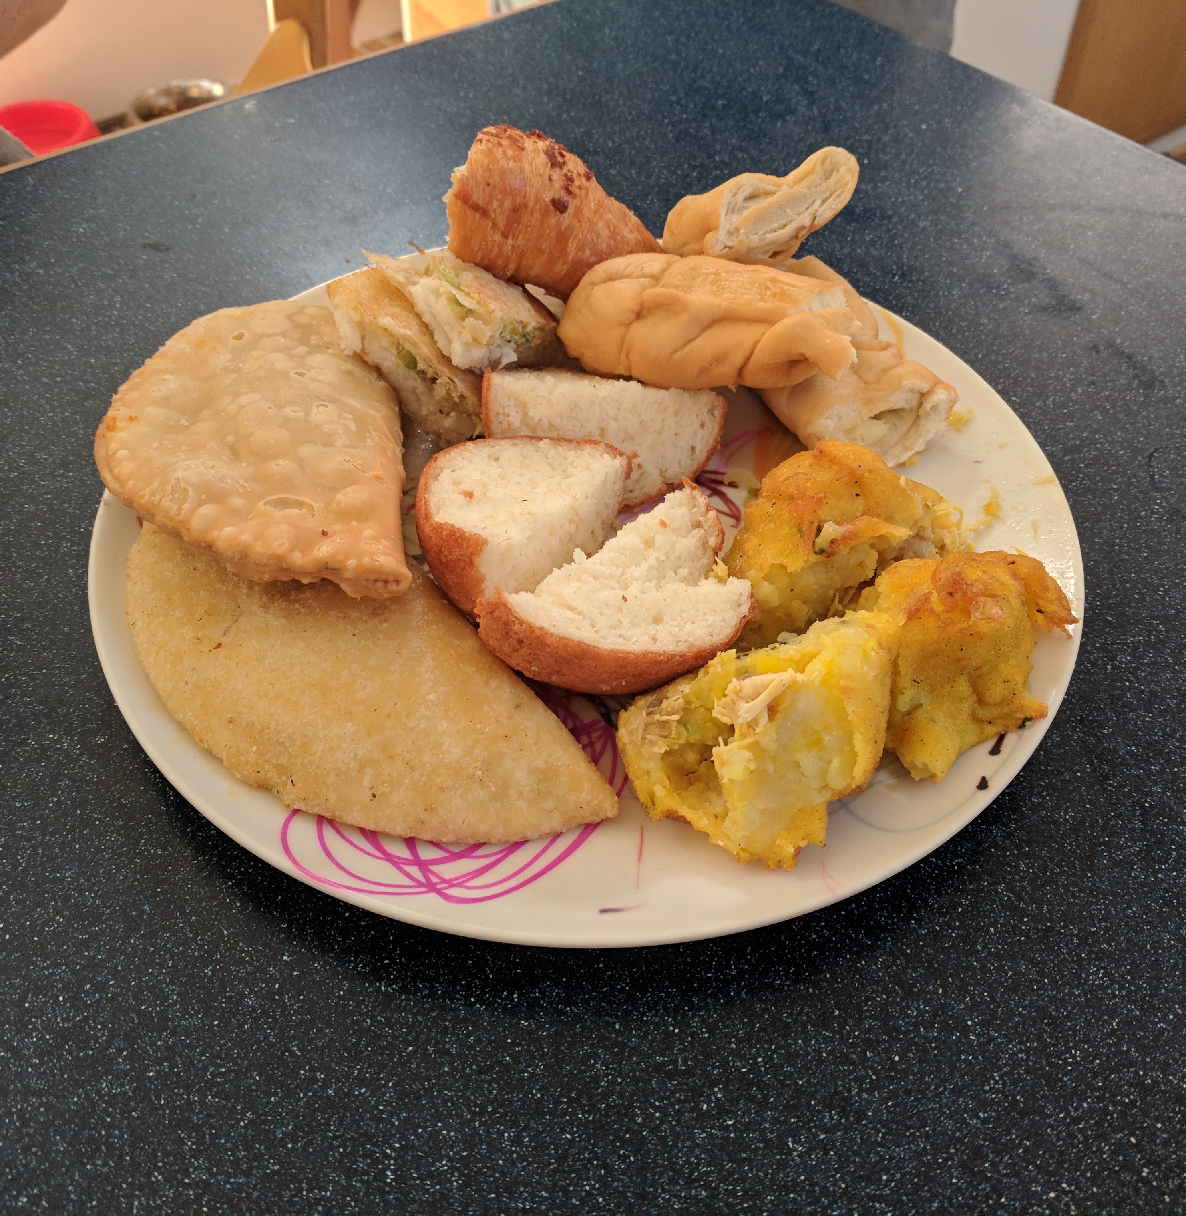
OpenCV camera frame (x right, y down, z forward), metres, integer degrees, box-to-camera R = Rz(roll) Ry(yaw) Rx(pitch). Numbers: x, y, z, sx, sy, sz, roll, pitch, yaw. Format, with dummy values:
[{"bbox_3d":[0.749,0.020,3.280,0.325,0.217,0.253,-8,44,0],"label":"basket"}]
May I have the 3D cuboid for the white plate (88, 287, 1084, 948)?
[{"bbox_3d":[-0.001,-0.023,0.337,0.260,0.020,0.260,1,49,-1],"label":"white plate"}]

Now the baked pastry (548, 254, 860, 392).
[{"bbox_3d":[0.033,-0.080,0.345,0.088,0.039,0.043,6,49,4],"label":"baked pastry"}]

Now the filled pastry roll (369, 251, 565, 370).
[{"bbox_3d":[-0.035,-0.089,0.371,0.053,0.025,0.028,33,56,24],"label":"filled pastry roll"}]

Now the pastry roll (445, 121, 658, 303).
[{"bbox_3d":[-0.012,-0.123,0.386,0.074,0.046,0.048,13,50,10],"label":"pastry roll"}]

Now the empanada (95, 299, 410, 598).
[{"bbox_3d":[-0.087,-0.048,0.322,0.074,0.031,0.113,-13,51,-12],"label":"empanada"}]

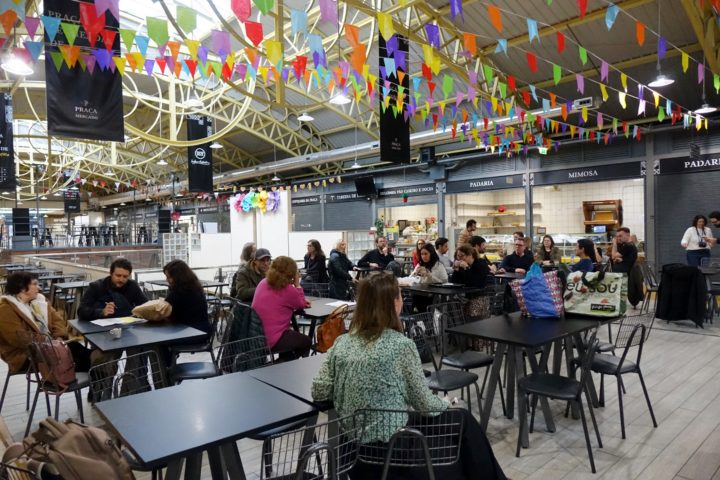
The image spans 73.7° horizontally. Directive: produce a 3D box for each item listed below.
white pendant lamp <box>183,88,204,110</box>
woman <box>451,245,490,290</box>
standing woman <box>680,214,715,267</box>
[{"bbox_3d":[-3.740,-3.173,10.800,0.470,0.330,0.470,-2,2,-30],"label":"white pendant lamp"},{"bbox_3d":[1.490,0.698,6.168,0.750,1.290,0.500,-2,2,-38],"label":"woman"},{"bbox_3d":[6.123,0.392,8.709,0.520,1.650,0.360,0,1,20],"label":"standing woman"}]

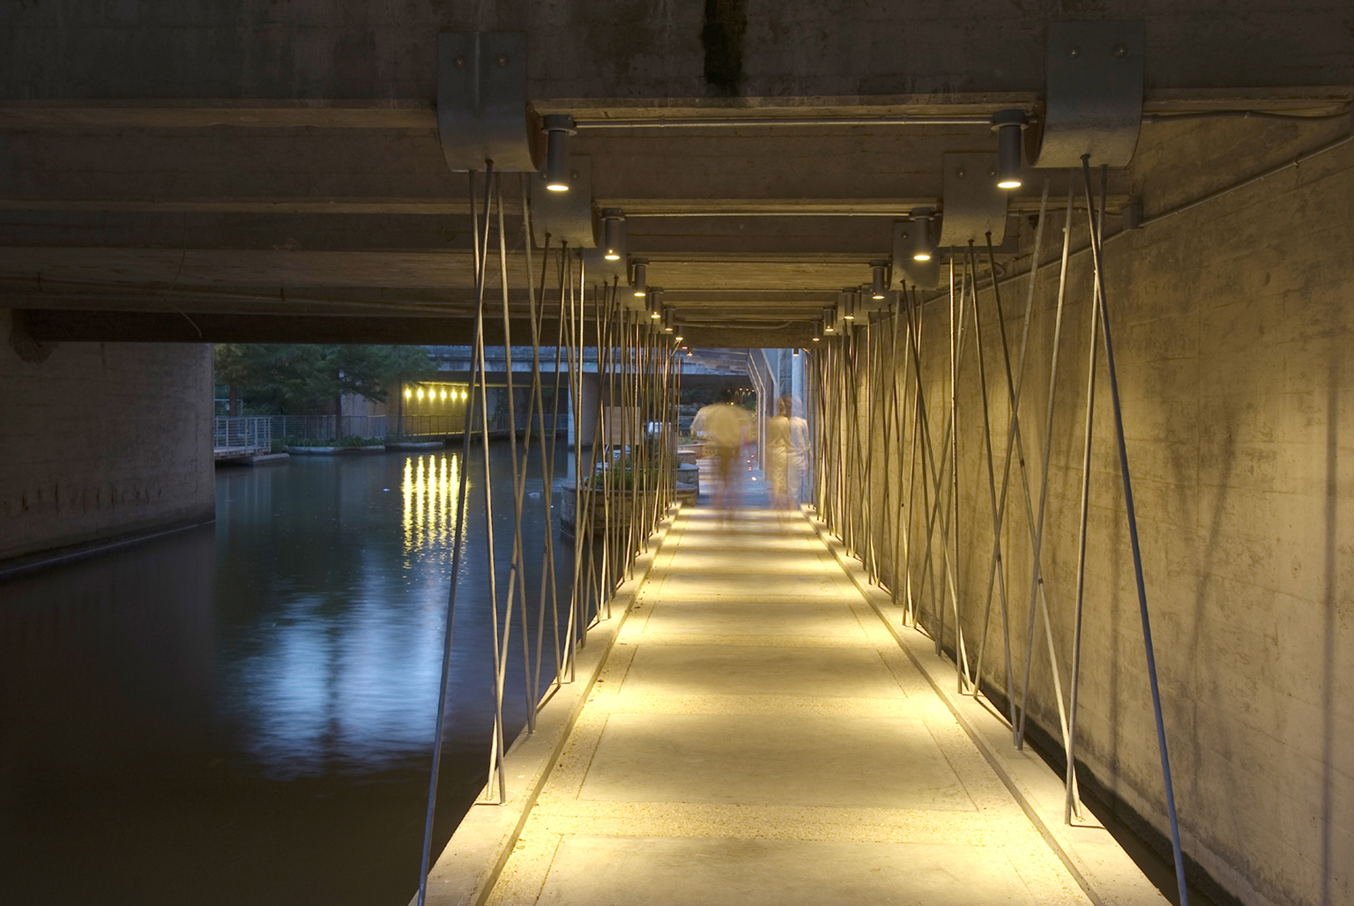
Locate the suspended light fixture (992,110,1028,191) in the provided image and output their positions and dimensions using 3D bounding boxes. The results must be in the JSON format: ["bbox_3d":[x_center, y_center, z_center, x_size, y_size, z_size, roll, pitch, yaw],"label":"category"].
[{"bbox_3d":[1.117,-1.014,4.550,0.121,0.243,0.121,1,2,2],"label":"suspended light fixture"}]

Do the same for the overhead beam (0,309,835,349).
[{"bbox_3d":[-3.393,-1.583,17.454,10.496,0.420,0.350,1,2,4],"label":"overhead beam"}]

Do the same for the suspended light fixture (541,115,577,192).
[{"bbox_3d":[-0.406,-1.025,4.640,0.121,0.243,0.121,1,2,2],"label":"suspended light fixture"}]

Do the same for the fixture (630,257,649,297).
[{"bbox_3d":[-0.241,-1.142,8.820,0.121,0.243,0.121,1,2,2],"label":"fixture"}]

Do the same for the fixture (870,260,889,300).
[{"bbox_3d":[1.303,-1.117,8.720,0.121,0.243,0.121,1,2,2],"label":"fixture"}]

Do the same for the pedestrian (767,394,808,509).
[{"bbox_3d":[1.557,0.007,19.000,0.520,1.690,0.360,1,2,2],"label":"pedestrian"}]

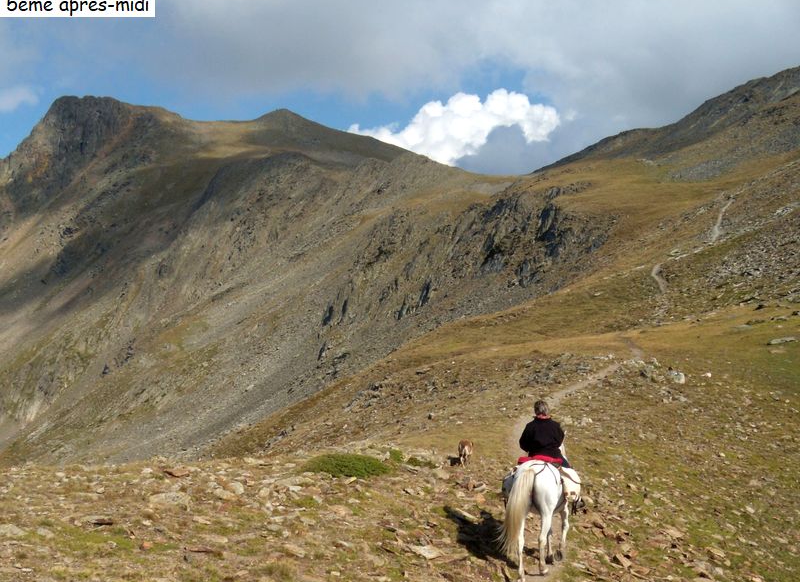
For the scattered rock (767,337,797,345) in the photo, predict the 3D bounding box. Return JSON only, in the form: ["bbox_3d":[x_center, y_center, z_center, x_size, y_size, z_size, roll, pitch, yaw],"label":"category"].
[{"bbox_3d":[20.175,2.671,44.000,1.450,0.350,0.950,-1,-2,17],"label":"scattered rock"}]

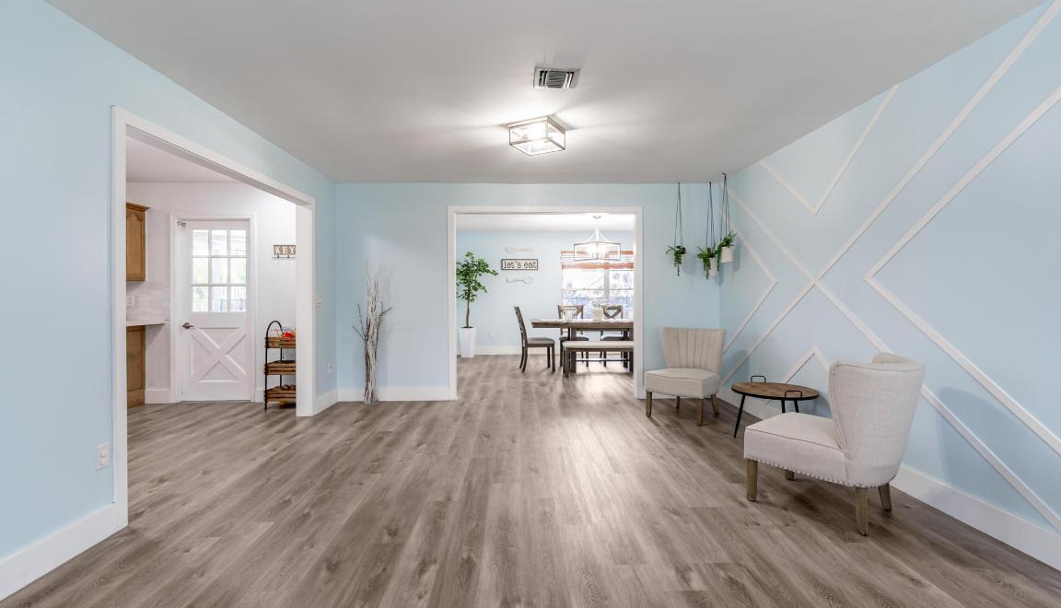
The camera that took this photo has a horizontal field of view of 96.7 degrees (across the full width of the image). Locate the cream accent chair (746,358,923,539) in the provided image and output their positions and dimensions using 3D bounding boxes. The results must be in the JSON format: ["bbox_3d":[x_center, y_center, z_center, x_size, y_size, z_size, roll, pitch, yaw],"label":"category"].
[{"bbox_3d":[1.670,0.703,2.619,0.600,0.830,0.690,-1,1,-40],"label":"cream accent chair"}]

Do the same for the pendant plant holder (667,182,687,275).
[{"bbox_3d":[1.628,-0.832,5.225,0.200,1.010,0.180,0,1,-1],"label":"pendant plant holder"}]

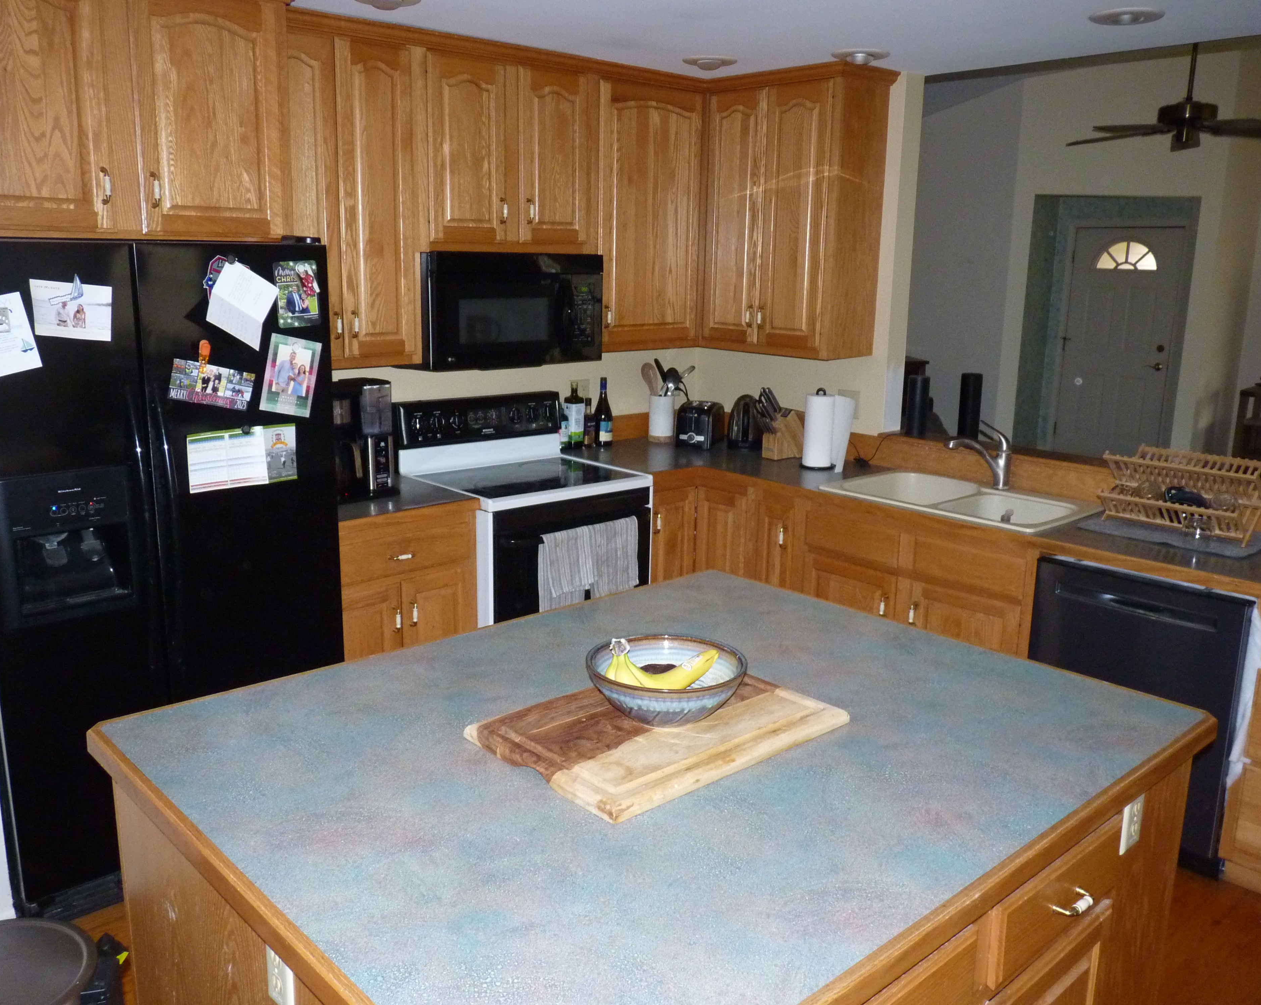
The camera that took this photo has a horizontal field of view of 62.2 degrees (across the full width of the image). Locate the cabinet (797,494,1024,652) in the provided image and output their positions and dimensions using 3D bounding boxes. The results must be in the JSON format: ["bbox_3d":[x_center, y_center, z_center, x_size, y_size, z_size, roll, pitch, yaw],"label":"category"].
[{"bbox_3d":[1.180,0.441,3.871,0.610,0.880,0.910,-10,17,-41],"label":"cabinet"}]

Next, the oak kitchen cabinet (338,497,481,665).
[{"bbox_3d":[-0.955,0.427,3.715,0.577,0.900,0.625,-10,17,-41],"label":"oak kitchen cabinet"}]

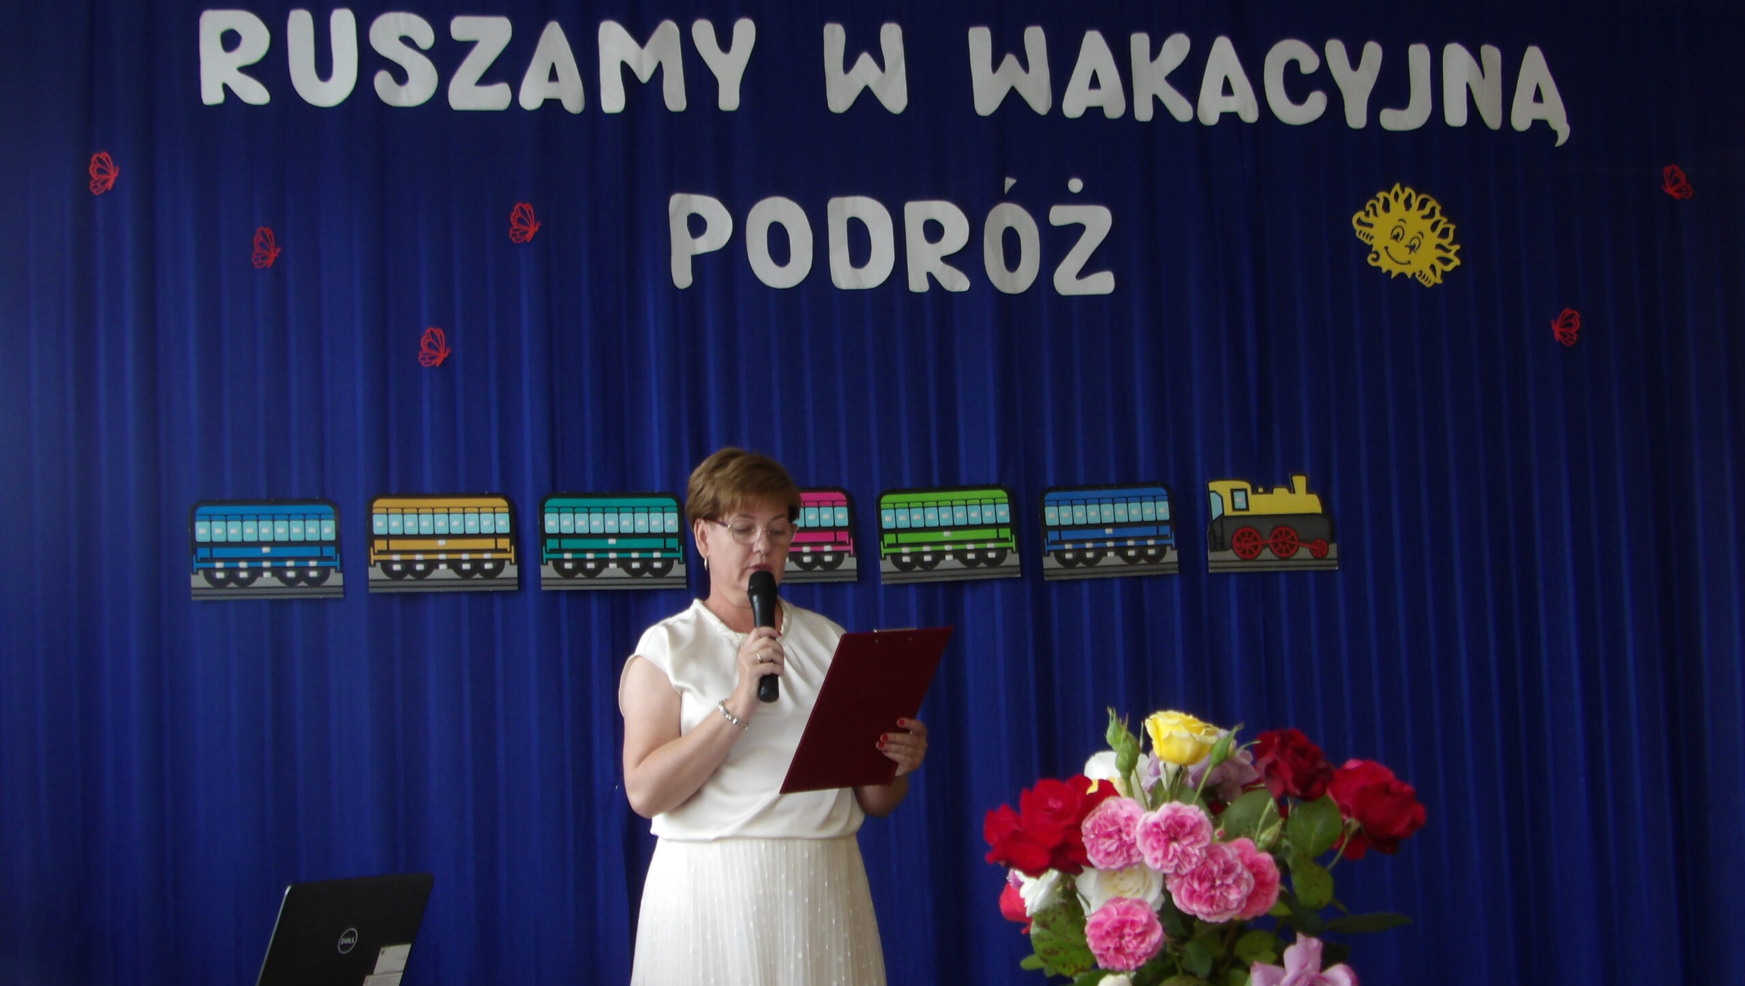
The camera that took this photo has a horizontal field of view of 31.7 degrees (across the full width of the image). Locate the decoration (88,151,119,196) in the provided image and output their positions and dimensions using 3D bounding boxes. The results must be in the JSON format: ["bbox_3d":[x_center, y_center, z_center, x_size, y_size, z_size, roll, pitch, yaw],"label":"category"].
[{"bbox_3d":[-1.427,-0.594,5.701,0.051,0.080,0.010,-1,-5,-14],"label":"decoration"}]

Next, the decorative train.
[{"bbox_3d":[-0.154,0.081,5.943,2.273,0.203,0.020,-1,-5,-14],"label":"decorative train"}]

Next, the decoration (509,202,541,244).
[{"bbox_3d":[-0.666,-0.517,5.882,0.060,0.079,0.010,-1,-5,-14],"label":"decoration"}]

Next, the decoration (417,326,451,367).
[{"bbox_3d":[-0.829,-0.275,5.817,0.059,0.075,0.010,-1,-5,-14],"label":"decoration"}]

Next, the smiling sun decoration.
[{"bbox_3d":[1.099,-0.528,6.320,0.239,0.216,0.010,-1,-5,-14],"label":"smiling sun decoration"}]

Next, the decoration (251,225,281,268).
[{"bbox_3d":[-1.135,-0.459,5.760,0.053,0.080,0.010,-1,-5,-14],"label":"decoration"}]

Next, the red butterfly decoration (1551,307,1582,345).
[{"bbox_3d":[1.445,-0.345,6.387,0.065,0.077,0.010,-1,-5,-14],"label":"red butterfly decoration"}]

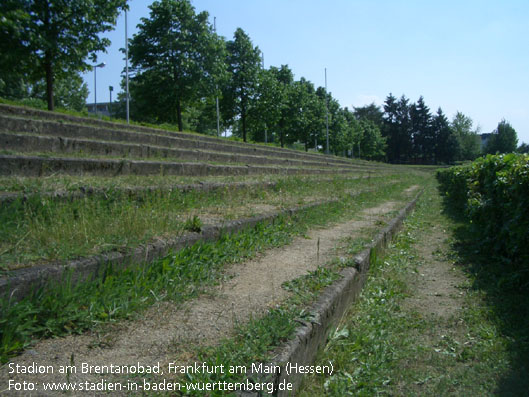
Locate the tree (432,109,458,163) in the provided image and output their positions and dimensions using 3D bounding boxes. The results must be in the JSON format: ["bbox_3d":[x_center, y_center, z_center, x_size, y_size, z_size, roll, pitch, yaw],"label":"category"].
[{"bbox_3d":[39.916,-13.834,117.748,5.600,12.900,5.500,-1,2,0],"label":"tree"}]

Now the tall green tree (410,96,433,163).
[{"bbox_3d":[34.714,-14.991,117.708,5.000,15.000,5.000,-1,2,0],"label":"tall green tree"}]

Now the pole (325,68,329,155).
[{"bbox_3d":[6.694,-9.212,56.821,0.180,9.160,0.180,-1,2,0],"label":"pole"}]

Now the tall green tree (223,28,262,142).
[{"bbox_3d":[-1.428,-7.495,35.352,3.100,7.560,3.100,-1,2,0],"label":"tall green tree"}]

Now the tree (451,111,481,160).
[{"bbox_3d":[45.841,-14.019,121.764,6.700,12.090,6.500,-1,2,0],"label":"tree"}]

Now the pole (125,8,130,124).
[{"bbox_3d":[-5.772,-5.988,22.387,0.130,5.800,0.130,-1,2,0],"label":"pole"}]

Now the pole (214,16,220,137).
[{"bbox_3d":[-2.711,-7.051,30.864,0.140,6.980,0.140,-1,2,0],"label":"pole"}]

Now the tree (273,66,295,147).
[{"bbox_3d":[1.531,-7.432,42.870,2.300,6.670,2.400,-1,2,0],"label":"tree"}]

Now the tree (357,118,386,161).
[{"bbox_3d":[16.341,-9.002,81.873,4.500,6.510,4.500,-1,2,0],"label":"tree"}]

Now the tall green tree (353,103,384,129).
[{"bbox_3d":[20.892,-13.194,106.766,6.600,12.000,6.300,-1,2,0],"label":"tall green tree"}]

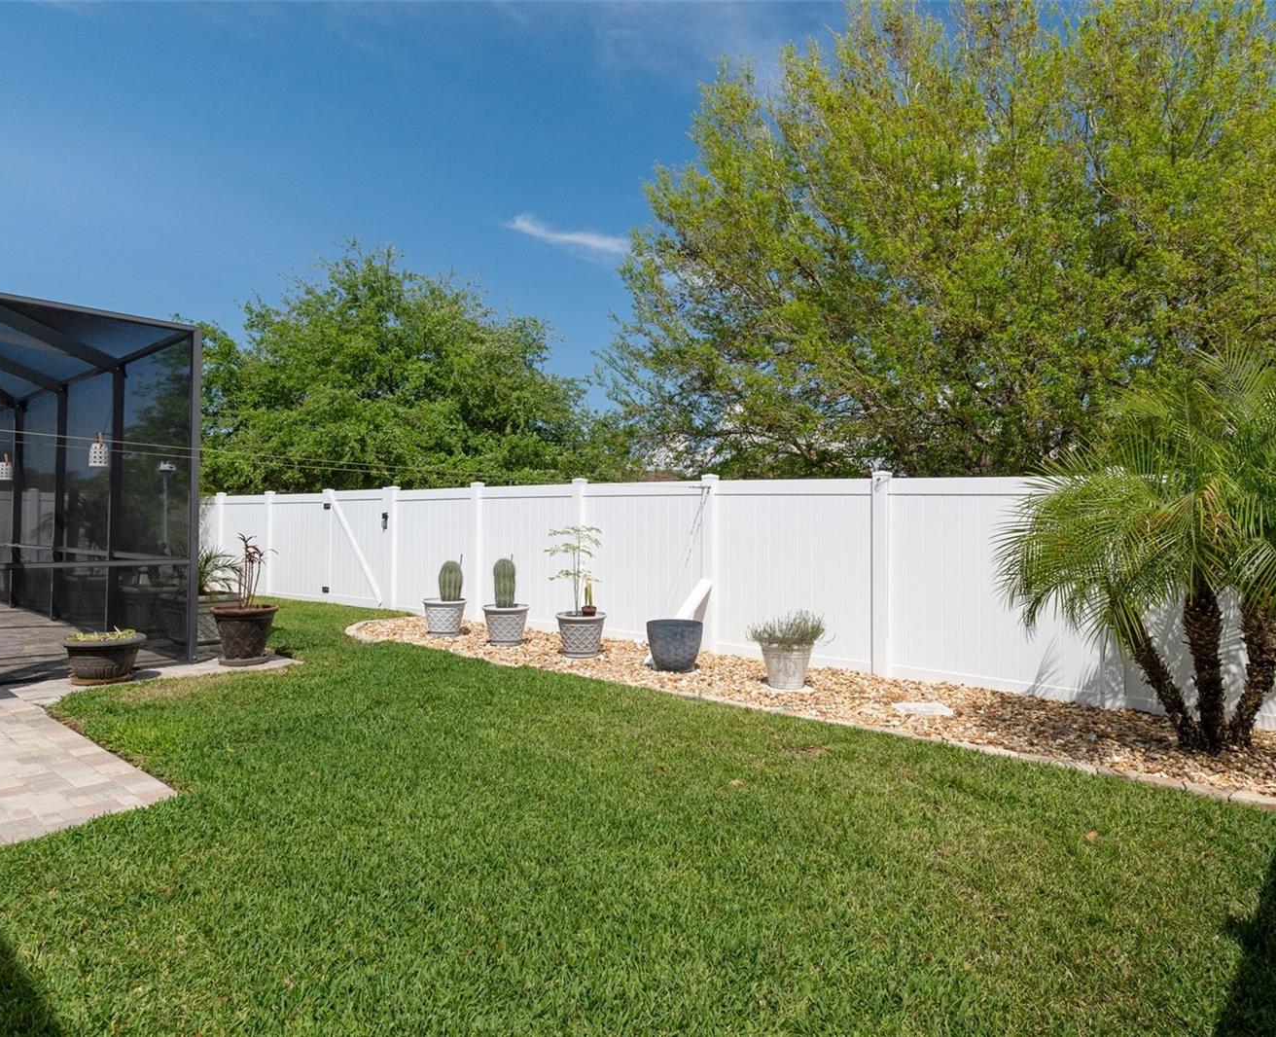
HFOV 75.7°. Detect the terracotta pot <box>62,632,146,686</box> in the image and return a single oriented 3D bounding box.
[{"bbox_3d":[-4.330,1.137,6.680,0.580,0.355,0.580,0,0,0],"label":"terracotta pot"}]

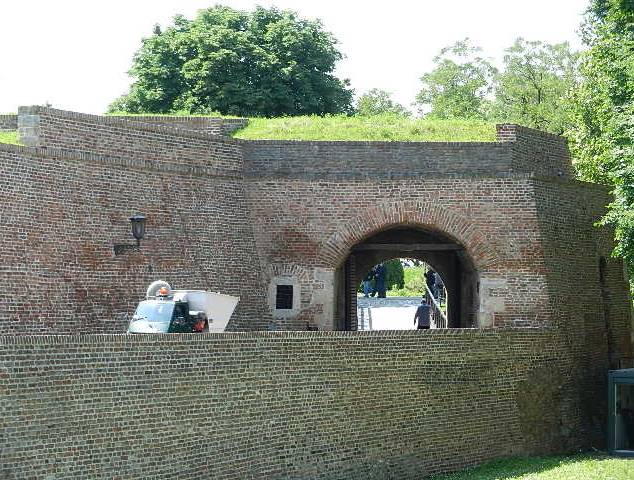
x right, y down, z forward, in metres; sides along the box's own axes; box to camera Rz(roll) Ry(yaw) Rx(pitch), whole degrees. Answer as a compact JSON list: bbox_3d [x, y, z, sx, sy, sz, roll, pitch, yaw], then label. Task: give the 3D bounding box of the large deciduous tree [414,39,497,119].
[{"bbox_3d":[7.632,-4.849,108.300,4.800,12.000,4.800,0,-2,0],"label":"large deciduous tree"}]

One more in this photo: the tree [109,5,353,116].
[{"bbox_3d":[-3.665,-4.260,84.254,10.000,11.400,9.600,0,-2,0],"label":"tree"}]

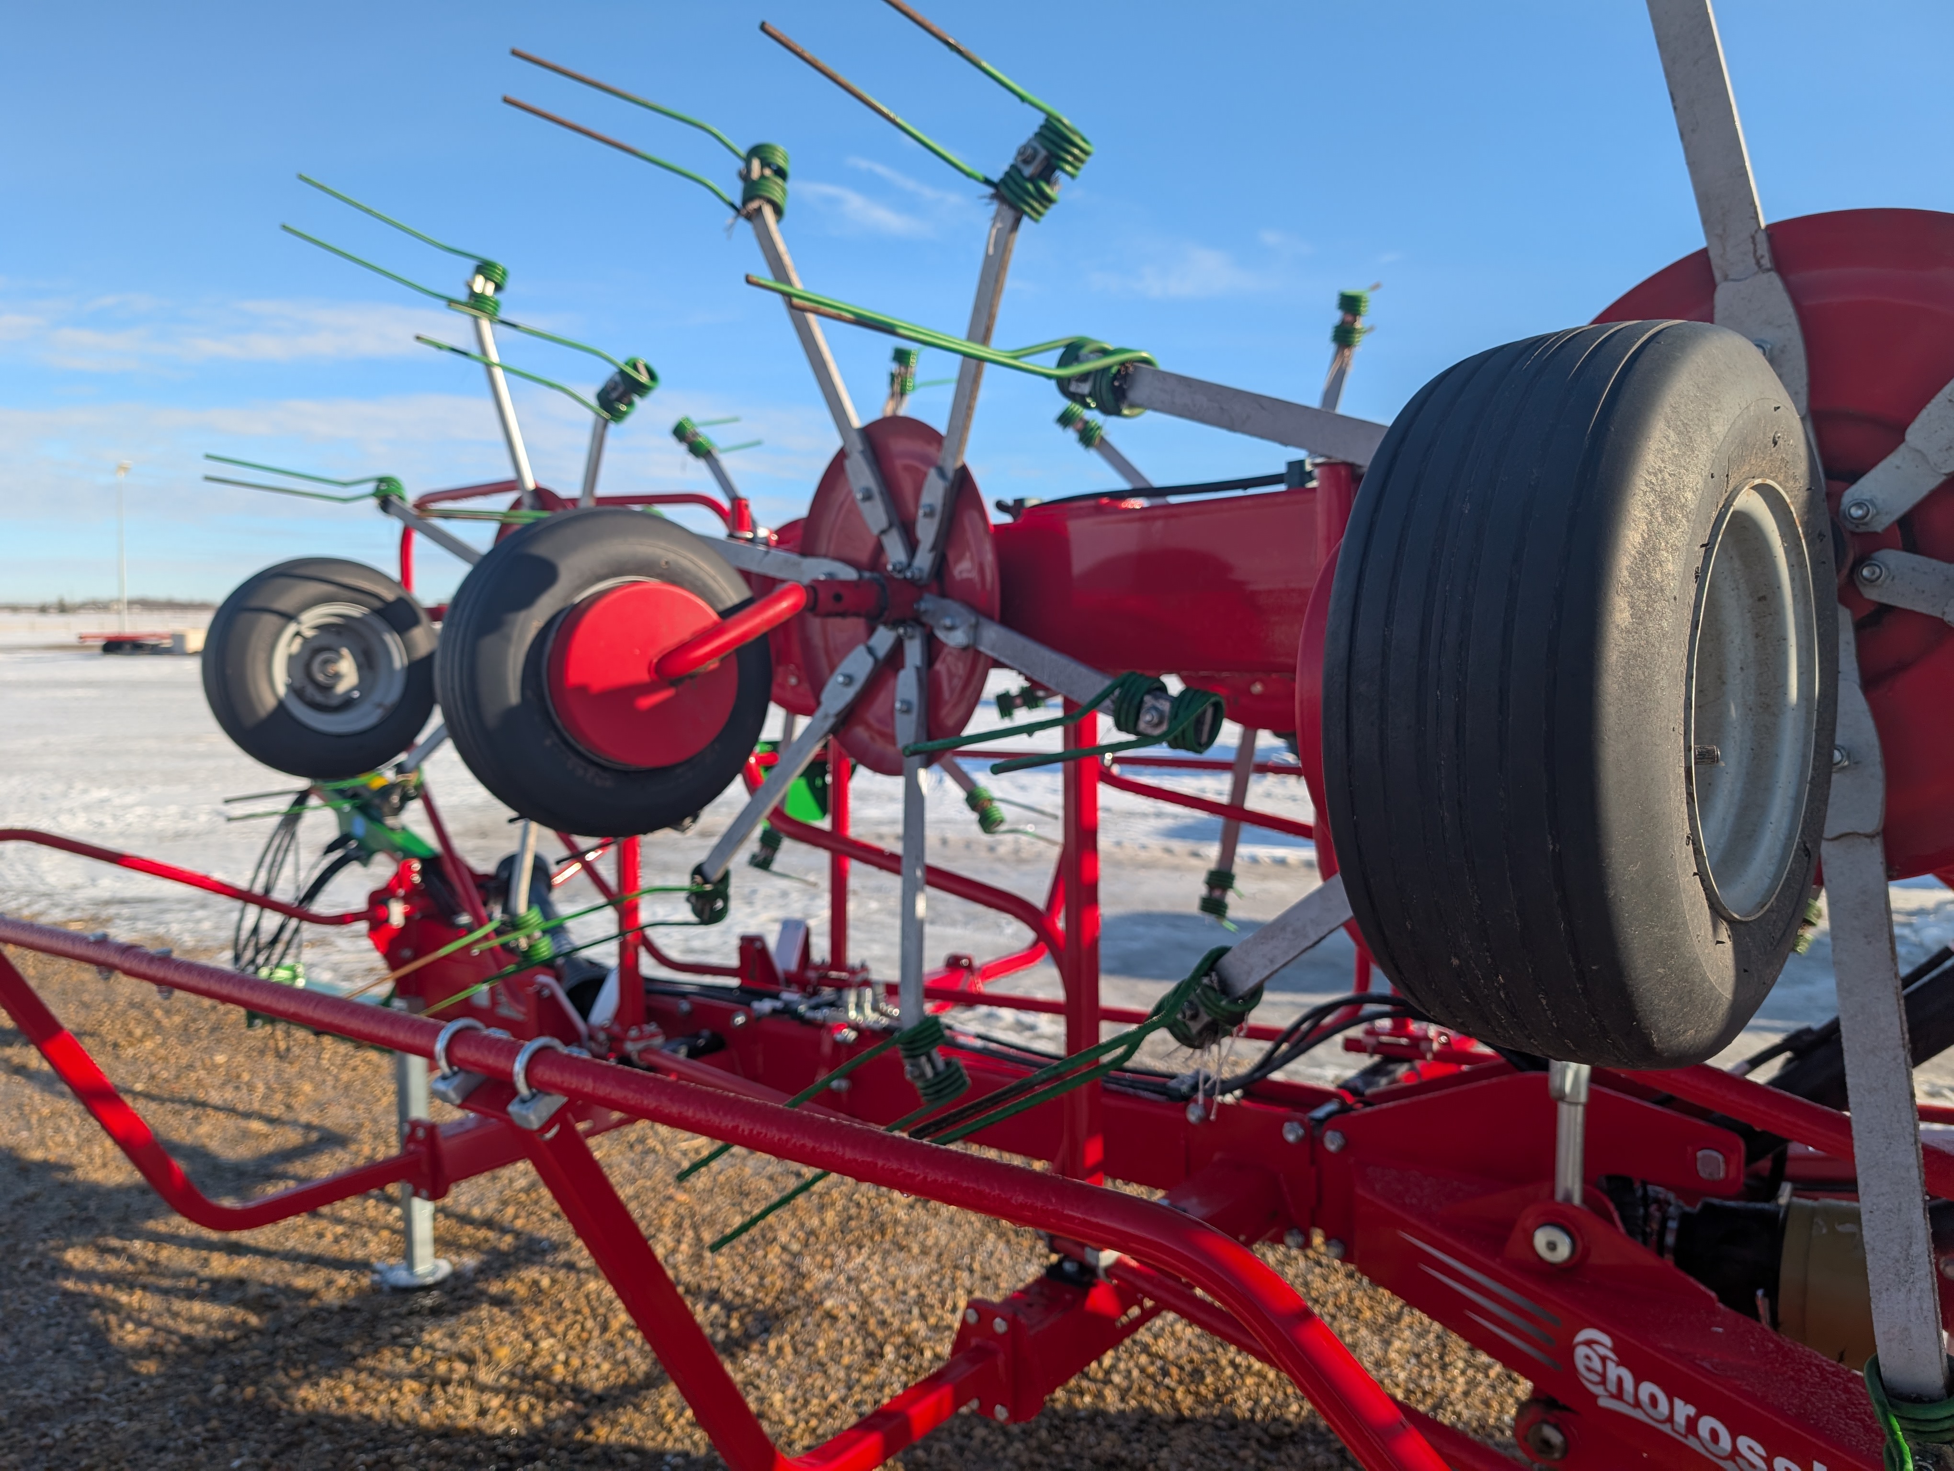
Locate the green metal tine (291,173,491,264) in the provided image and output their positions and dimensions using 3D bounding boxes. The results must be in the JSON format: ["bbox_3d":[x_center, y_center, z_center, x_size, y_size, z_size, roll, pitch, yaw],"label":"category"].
[{"bbox_3d":[-1.140,-1.008,2.674,0.384,0.012,0.045,15,-17,-38],"label":"green metal tine"}]

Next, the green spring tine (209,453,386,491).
[{"bbox_3d":[-1.582,-0.612,3.166,0.393,0.047,0.012,3,34,-27],"label":"green spring tine"}]

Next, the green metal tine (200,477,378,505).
[{"bbox_3d":[-1.554,-0.555,3.085,0.363,0.034,0.012,2,19,-28],"label":"green metal tine"}]

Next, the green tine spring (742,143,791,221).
[{"bbox_3d":[-0.322,-0.848,2.074,0.068,0.105,0.068,-3,-13,-38],"label":"green tine spring"}]

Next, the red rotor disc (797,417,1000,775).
[{"bbox_3d":[-0.111,-0.202,2.023,0.060,0.524,0.524,-3,6,-38],"label":"red rotor disc"}]

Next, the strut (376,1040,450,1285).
[{"bbox_3d":[-1.358,0.981,3.240,0.170,0.650,0.170,4,7,38],"label":"strut"}]

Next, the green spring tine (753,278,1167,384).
[{"bbox_3d":[-0.023,-0.386,1.314,0.402,0.041,0.119,-1,25,-30],"label":"green spring tine"}]

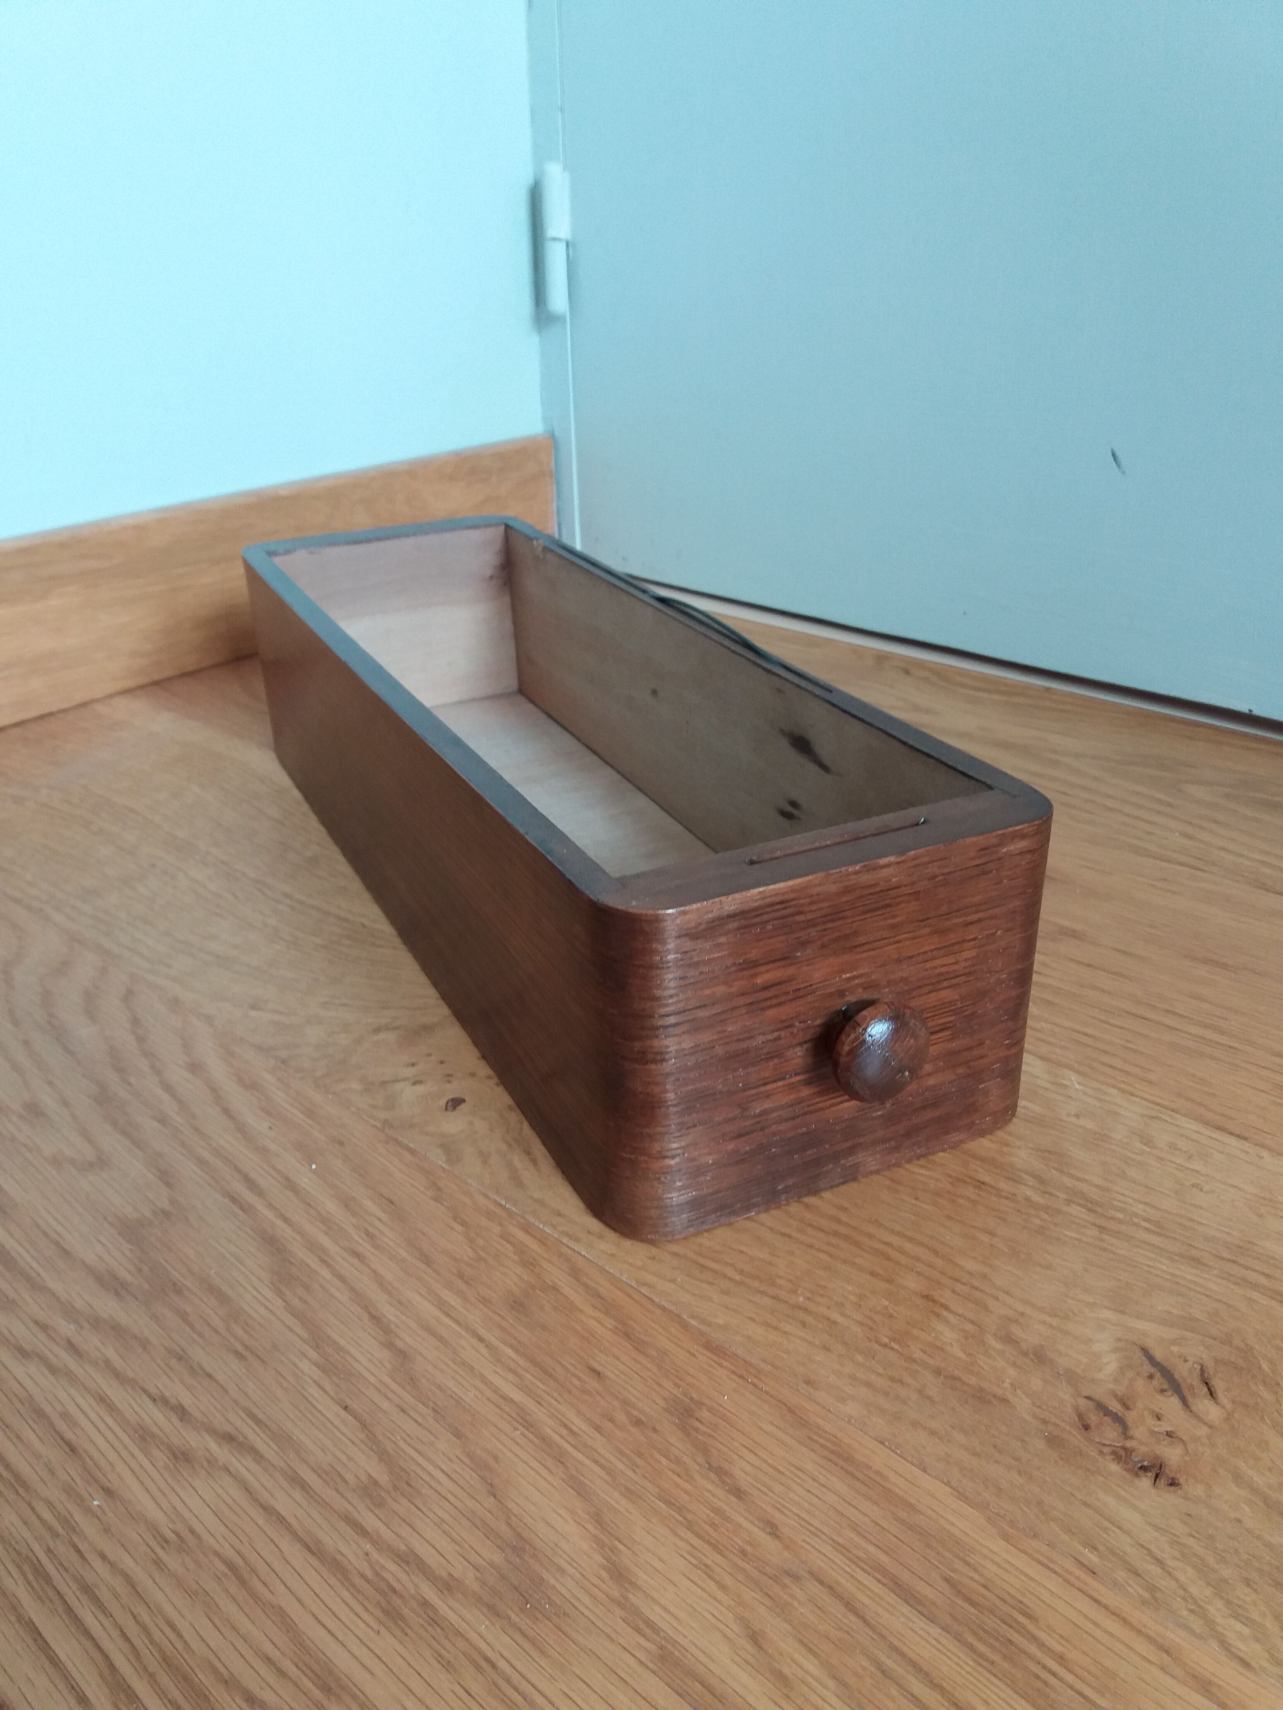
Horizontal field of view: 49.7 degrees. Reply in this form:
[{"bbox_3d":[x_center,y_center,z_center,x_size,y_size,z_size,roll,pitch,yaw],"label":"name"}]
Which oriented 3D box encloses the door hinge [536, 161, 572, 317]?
[{"bbox_3d":[-0.055,-0.400,0.898,0.019,0.090,0.015,18,32,35],"label":"door hinge"}]

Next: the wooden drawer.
[{"bbox_3d":[-0.034,-0.032,0.520,0.134,0.096,0.454,-13,28,-23],"label":"wooden drawer"}]

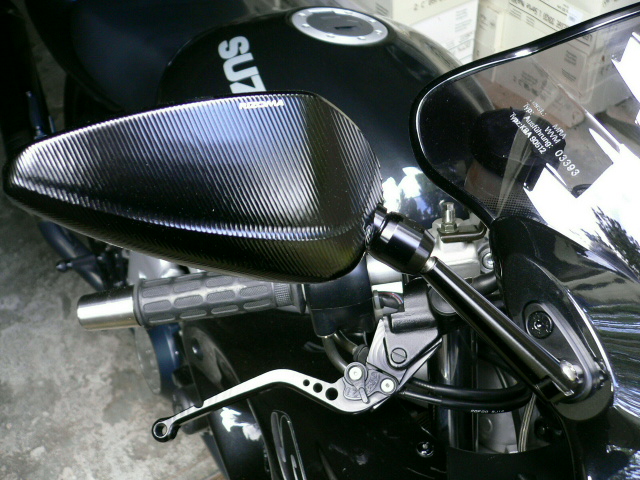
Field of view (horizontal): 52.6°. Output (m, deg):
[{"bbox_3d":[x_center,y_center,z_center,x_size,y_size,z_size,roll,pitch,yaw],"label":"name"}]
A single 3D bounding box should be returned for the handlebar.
[{"bbox_3d":[-0.104,0.047,0.505,0.185,0.037,0.037,-5,38,9],"label":"handlebar"}]

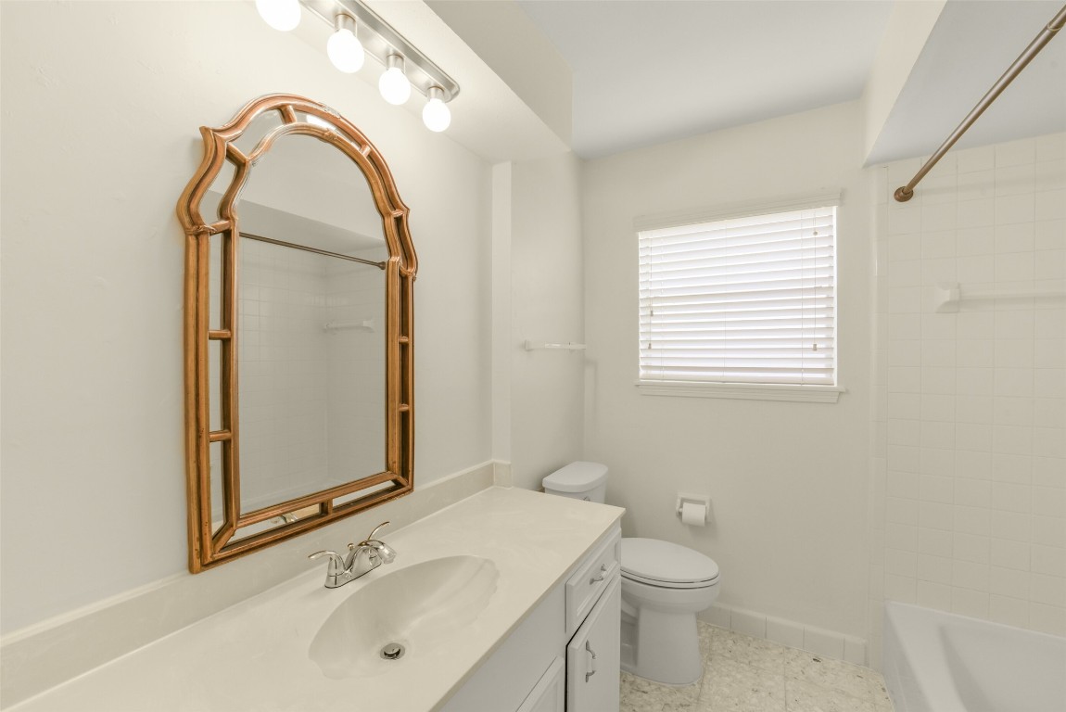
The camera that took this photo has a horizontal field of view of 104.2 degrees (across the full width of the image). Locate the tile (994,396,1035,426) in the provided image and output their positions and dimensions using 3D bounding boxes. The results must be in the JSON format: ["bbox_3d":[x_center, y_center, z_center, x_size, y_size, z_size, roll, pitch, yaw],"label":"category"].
[{"bbox_3d":[1.833,0.211,1.586,0.107,0.108,0.009,0,0,30],"label":"tile"}]

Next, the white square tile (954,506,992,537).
[{"bbox_3d":[1.744,0.653,1.648,0.108,0.108,0.008,0,1,26],"label":"white square tile"}]

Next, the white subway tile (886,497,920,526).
[{"bbox_3d":[1.548,0.652,1.745,0.108,0.108,0.008,0,1,26],"label":"white subway tile"}]

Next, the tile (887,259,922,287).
[{"bbox_3d":[1.546,-0.339,1.725,0.107,0.108,0.009,0,1,27],"label":"tile"}]

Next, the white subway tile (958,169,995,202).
[{"bbox_3d":[1.743,-0.669,1.633,0.107,0.108,0.009,0,0,30],"label":"white subway tile"}]

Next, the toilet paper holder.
[{"bbox_3d":[0.818,0.788,2.114,0.165,0.130,0.085,0,0,30],"label":"toilet paper holder"}]

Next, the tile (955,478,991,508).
[{"bbox_3d":[1.732,0.539,1.635,0.107,0.108,0.009,0,1,27],"label":"tile"}]

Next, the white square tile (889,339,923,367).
[{"bbox_3d":[1.558,-0.010,1.741,0.107,0.108,0.009,0,0,30],"label":"white square tile"}]

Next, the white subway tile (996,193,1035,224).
[{"bbox_3d":[1.844,-0.559,1.587,0.108,0.108,0.008,0,1,26],"label":"white subway tile"}]

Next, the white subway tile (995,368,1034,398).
[{"bbox_3d":[1.831,0.102,1.584,0.107,0.108,0.010,0,0,27],"label":"white subway tile"}]

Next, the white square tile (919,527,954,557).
[{"bbox_3d":[1.636,0.757,1.686,0.107,0.108,0.009,0,1,27],"label":"white square tile"}]

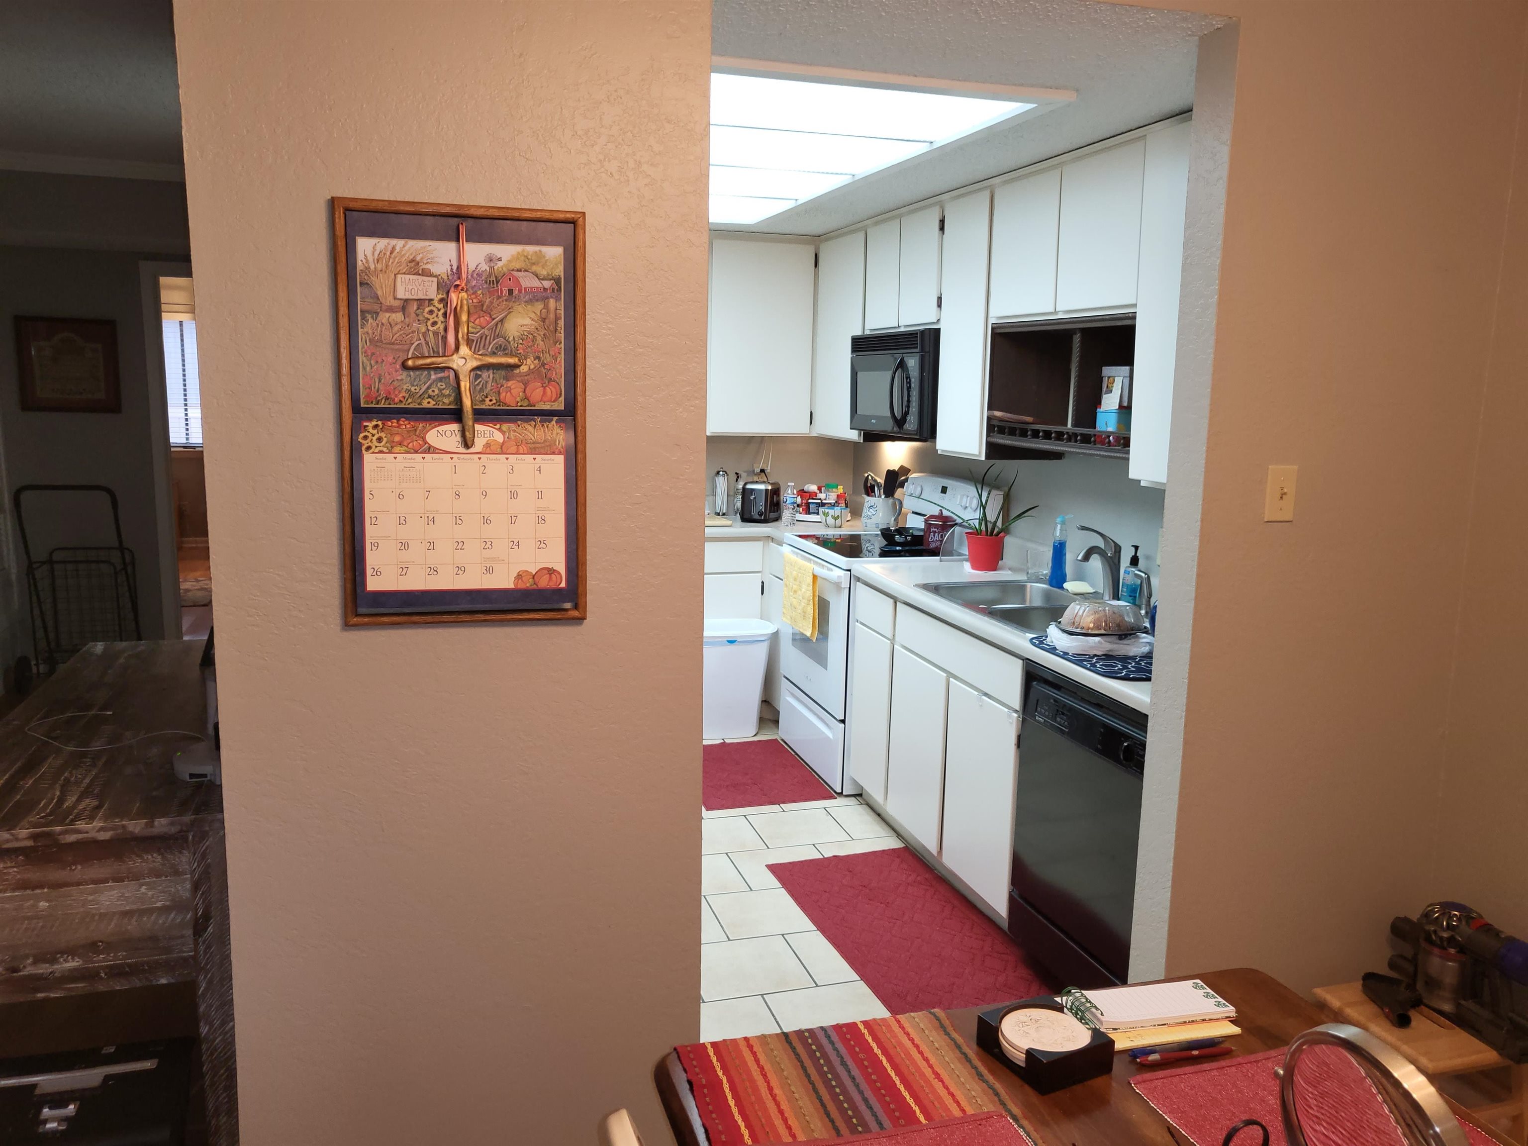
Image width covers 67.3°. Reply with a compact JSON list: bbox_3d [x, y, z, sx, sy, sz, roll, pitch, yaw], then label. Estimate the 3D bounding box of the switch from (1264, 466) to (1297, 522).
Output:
[{"bbox_3d":[1.035,-0.156,2.286,0.071,0.115,0.014,-2,10,-17],"label":"switch"}]

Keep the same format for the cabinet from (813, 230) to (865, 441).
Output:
[{"bbox_3d":[0.484,-1.045,5.144,0.329,0.875,0.575,-2,10,-17],"label":"cabinet"}]

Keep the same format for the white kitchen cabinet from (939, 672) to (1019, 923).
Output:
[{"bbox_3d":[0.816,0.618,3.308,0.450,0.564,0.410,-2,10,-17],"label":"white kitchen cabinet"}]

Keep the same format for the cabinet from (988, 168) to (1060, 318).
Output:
[{"bbox_3d":[0.952,-1.008,3.593,0.329,0.420,0.415,-2,10,-17],"label":"cabinet"}]

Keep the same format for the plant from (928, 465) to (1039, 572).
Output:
[{"bbox_3d":[0.810,-0.201,4.174,0.310,0.388,0.370,-2,10,-17],"label":"plant"}]

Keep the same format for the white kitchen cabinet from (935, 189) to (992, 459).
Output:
[{"bbox_3d":[0.834,-0.848,4.003,0.329,0.875,0.355,-2,10,-17],"label":"white kitchen cabinet"}]

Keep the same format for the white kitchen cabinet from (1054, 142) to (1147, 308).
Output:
[{"bbox_3d":[1.049,-0.935,3.173,0.310,0.411,0.395,-2,10,-17],"label":"white kitchen cabinet"}]

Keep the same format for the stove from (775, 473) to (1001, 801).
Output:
[{"bbox_3d":[0.472,0.226,4.684,0.680,1.190,0.761,-2,10,-17],"label":"stove"}]

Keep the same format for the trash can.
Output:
[{"bbox_3d":[-0.173,0.492,5.105,0.440,0.505,0.310,-2,10,-17],"label":"trash can"}]

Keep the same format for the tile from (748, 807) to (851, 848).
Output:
[{"bbox_3d":[0.121,0.912,4.083,0.305,0.012,0.305,-2,10,-17],"label":"tile"}]

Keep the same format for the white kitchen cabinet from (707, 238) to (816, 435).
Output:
[{"bbox_3d":[-0.049,-1.086,5.359,0.485,0.860,0.300,-2,10,-17],"label":"white kitchen cabinet"}]

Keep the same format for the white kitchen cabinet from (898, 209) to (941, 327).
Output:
[{"bbox_3d":[0.727,-1.137,4.324,0.329,0.415,0.357,-2,10,-17],"label":"white kitchen cabinet"}]

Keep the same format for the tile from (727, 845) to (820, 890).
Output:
[{"bbox_3d":[0.066,0.967,3.759,0.305,0.012,0.305,-2,10,-17],"label":"tile"}]

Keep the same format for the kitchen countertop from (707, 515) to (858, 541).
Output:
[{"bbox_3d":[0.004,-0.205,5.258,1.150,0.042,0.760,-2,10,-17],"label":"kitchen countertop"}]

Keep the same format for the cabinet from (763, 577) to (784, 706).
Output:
[{"bbox_3d":[0.342,0.323,5.269,0.590,0.600,0.335,-2,10,-17],"label":"cabinet"}]

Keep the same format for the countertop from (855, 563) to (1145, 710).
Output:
[{"bbox_3d":[0.872,0.131,3.317,0.632,0.042,1.775,-2,10,-17],"label":"countertop"}]

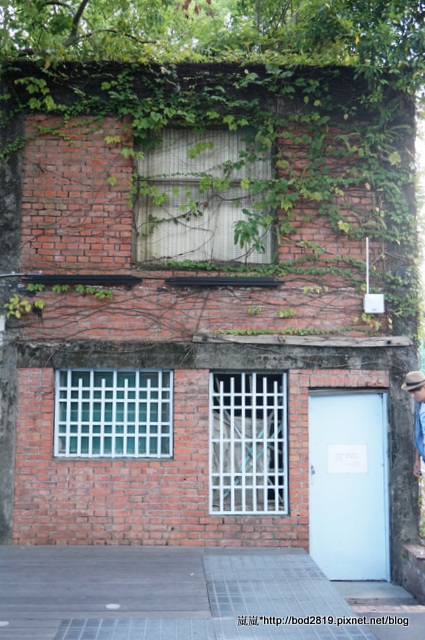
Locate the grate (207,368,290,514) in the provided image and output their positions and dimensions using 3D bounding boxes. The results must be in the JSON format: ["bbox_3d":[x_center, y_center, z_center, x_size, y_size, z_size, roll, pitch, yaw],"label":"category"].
[{"bbox_3d":[0.377,1.270,7.373,0.798,1.457,0.090,0,-5,-2],"label":"grate"}]

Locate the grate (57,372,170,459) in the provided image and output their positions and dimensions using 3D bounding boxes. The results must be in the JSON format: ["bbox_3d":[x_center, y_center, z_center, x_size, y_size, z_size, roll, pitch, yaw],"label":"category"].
[{"bbox_3d":[-1.007,0.962,7.333,1.210,0.899,0.070,0,-5,-2],"label":"grate"}]

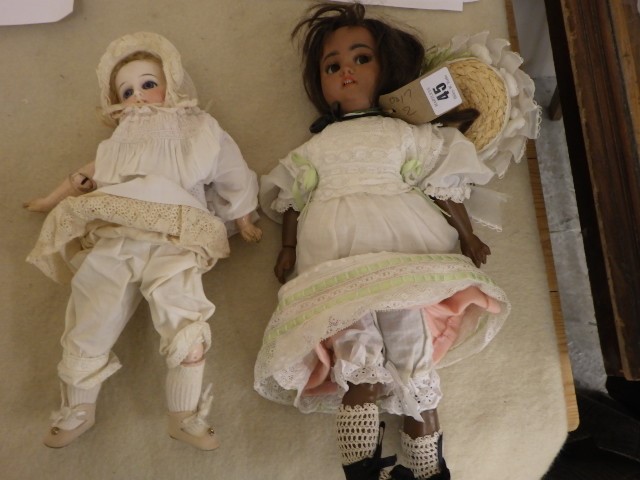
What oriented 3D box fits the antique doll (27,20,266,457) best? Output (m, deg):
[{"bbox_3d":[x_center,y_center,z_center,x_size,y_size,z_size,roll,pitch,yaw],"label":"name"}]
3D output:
[{"bbox_3d":[-0.240,-0.033,0.665,0.322,0.115,0.576,-3,72,-1],"label":"antique doll"}]

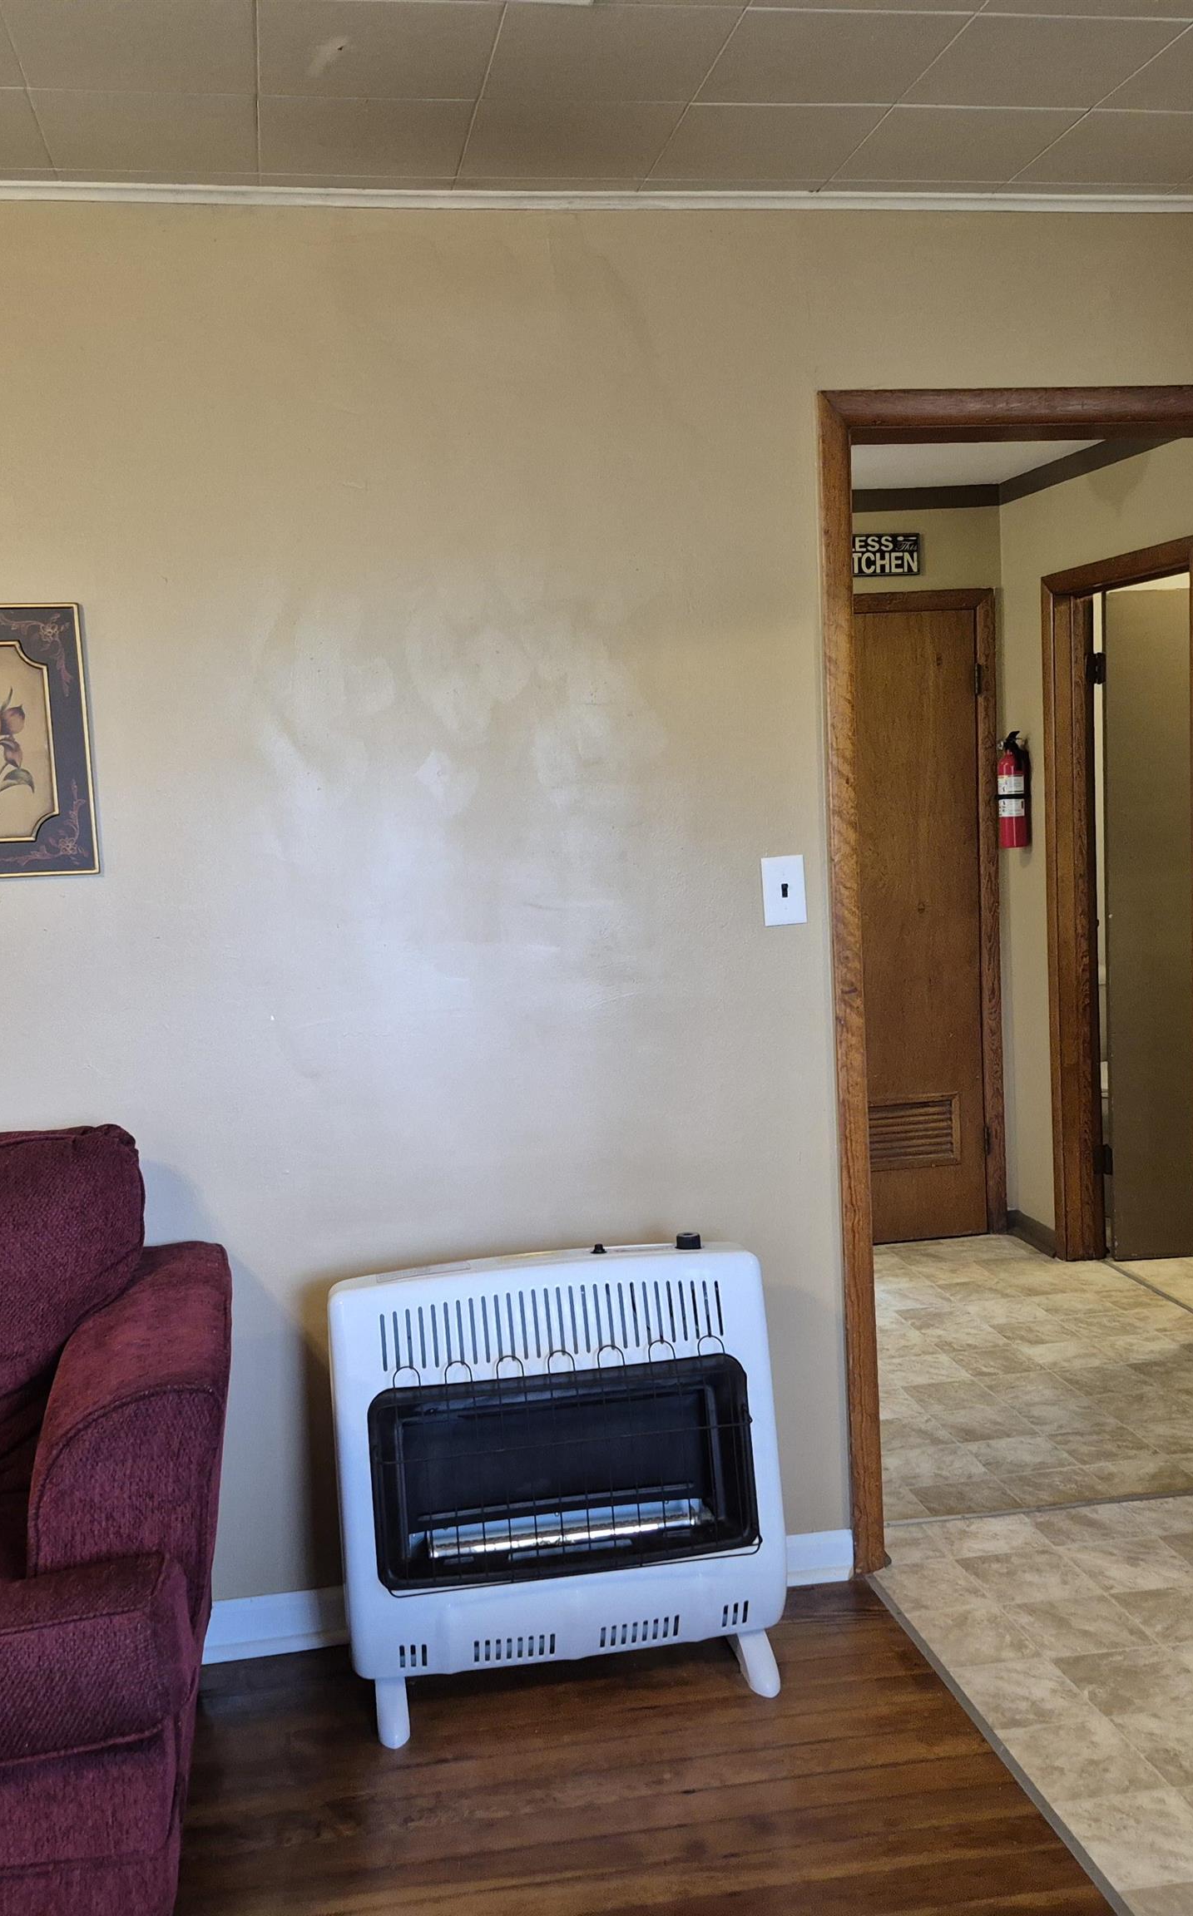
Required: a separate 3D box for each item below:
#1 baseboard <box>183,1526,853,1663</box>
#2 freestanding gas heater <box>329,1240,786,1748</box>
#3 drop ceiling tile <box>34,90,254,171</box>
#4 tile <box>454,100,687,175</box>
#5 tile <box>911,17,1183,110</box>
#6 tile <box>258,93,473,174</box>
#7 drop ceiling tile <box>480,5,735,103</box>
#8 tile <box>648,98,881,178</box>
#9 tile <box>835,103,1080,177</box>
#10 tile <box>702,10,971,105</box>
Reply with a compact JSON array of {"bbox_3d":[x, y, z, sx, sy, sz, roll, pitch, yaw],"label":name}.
[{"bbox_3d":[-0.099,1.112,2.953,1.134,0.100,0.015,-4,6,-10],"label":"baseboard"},{"bbox_3d":[-0.060,0.841,2.784,0.700,0.714,0.270,-4,6,-10],"label":"freestanding gas heater"},{"bbox_3d":[-0.640,-1.193,2.444,0.305,0.015,0.305,-4,6,-9],"label":"drop ceiling tile"},{"bbox_3d":[-0.044,-1.224,2.535,0.305,0.016,0.305,-4,6,-10],"label":"tile"},{"bbox_3d":[0.608,-1.234,2.333,0.305,0.018,0.305,-4,6,-10],"label":"tile"},{"bbox_3d":[-0.340,-1.204,2.481,0.305,0.016,0.305,-4,6,-10],"label":"tile"},{"bbox_3d":[0.011,-1.200,2.243,0.305,0.015,0.305,-4,6,-9],"label":"drop ceiling tile"},{"bbox_3d":[0.261,-1.249,2.591,0.305,0.015,0.305,-4,6,-9],"label":"tile"},{"bbox_3d":[0.561,-1.268,2.641,0.305,0.015,0.305,-4,6,-9],"label":"tile"},{"bbox_3d":[0.311,-1.219,2.292,0.305,0.015,0.305,-4,6,-9],"label":"tile"}]

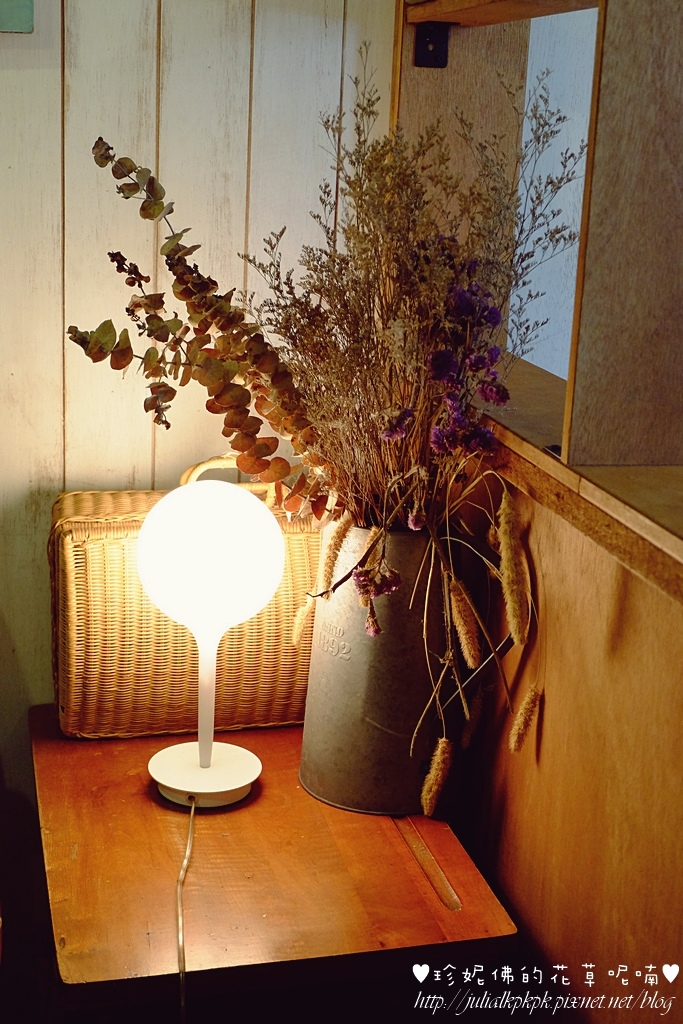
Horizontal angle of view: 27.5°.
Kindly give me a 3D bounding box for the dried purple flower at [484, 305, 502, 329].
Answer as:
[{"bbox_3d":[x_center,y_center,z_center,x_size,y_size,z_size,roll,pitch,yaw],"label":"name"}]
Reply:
[{"bbox_3d":[0.145,-0.186,1.330,0.018,0.023,0.018,4,15,6],"label":"dried purple flower"}]

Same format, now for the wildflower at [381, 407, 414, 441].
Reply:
[{"bbox_3d":[0.053,-0.083,1.310,0.032,0.031,0.027,3,15,2],"label":"wildflower"}]

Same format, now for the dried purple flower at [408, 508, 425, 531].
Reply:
[{"bbox_3d":[0.071,0.007,1.312,0.015,0.021,0.015,3,15,0],"label":"dried purple flower"}]

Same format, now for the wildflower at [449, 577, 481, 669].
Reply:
[{"bbox_3d":[0.118,0.106,1.335,0.021,0.092,0.020,-13,11,4],"label":"wildflower"}]

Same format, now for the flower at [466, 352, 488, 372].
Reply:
[{"bbox_3d":[0.128,-0.141,1.314,0.021,0.019,0.019,3,15,0],"label":"flower"}]

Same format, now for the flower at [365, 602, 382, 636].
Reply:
[{"bbox_3d":[0.030,0.099,1.294,0.017,0.036,0.017,3,15,0],"label":"flower"}]

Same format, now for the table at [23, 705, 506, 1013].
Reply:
[{"bbox_3d":[-0.120,0.629,1.494,0.386,0.700,0.568,-1,15,-15],"label":"table"}]

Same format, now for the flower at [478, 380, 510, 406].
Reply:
[{"bbox_3d":[0.144,-0.113,1.320,0.032,0.026,0.026,4,15,6],"label":"flower"}]

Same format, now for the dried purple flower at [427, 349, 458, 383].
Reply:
[{"bbox_3d":[0.095,-0.137,1.306,0.030,0.031,0.027,3,15,0],"label":"dried purple flower"}]

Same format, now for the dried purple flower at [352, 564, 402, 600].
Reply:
[{"bbox_3d":[0.033,0.065,1.295,0.046,0.032,0.035,3,15,2],"label":"dried purple flower"}]

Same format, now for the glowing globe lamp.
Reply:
[{"bbox_3d":[-0.128,0.122,1.348,0.140,0.311,0.140,3,15,0],"label":"glowing globe lamp"}]

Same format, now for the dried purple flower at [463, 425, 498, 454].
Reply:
[{"bbox_3d":[0.134,-0.070,1.341,0.033,0.028,0.029,3,15,0],"label":"dried purple flower"}]

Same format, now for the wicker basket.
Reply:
[{"bbox_3d":[-0.133,0.080,1.545,0.370,0.293,0.119,-1,15,-15],"label":"wicker basket"}]

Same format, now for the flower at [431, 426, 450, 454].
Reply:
[{"bbox_3d":[0.094,-0.069,1.320,0.021,0.028,0.021,4,15,4],"label":"flower"}]

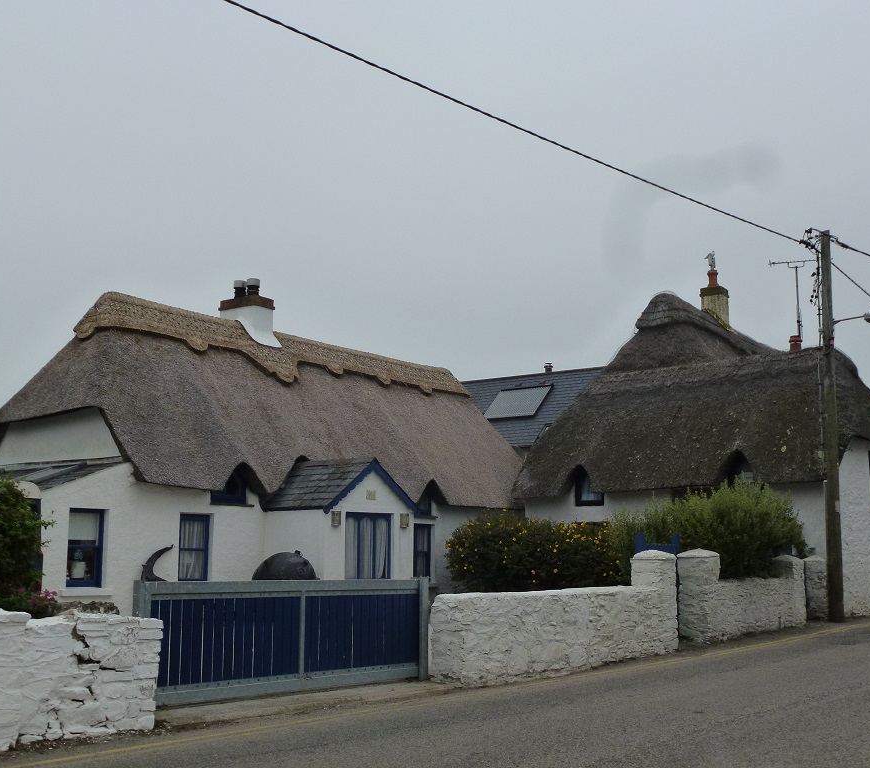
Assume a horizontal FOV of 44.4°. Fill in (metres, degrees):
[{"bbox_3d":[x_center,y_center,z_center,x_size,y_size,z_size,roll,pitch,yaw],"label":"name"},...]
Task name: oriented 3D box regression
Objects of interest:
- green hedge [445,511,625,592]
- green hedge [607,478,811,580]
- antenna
[{"bbox_3d":[1.384,2.716,14.404,2.400,1.900,1.400,6,-10,-38],"label":"green hedge"},{"bbox_3d":[4.904,3.101,19.183,2.000,2.450,3.700,-6,-10,38],"label":"green hedge"},{"bbox_3d":[8.470,-2.019,25.166,1.150,1.925,0.400,-3,-8,18],"label":"antenna"}]

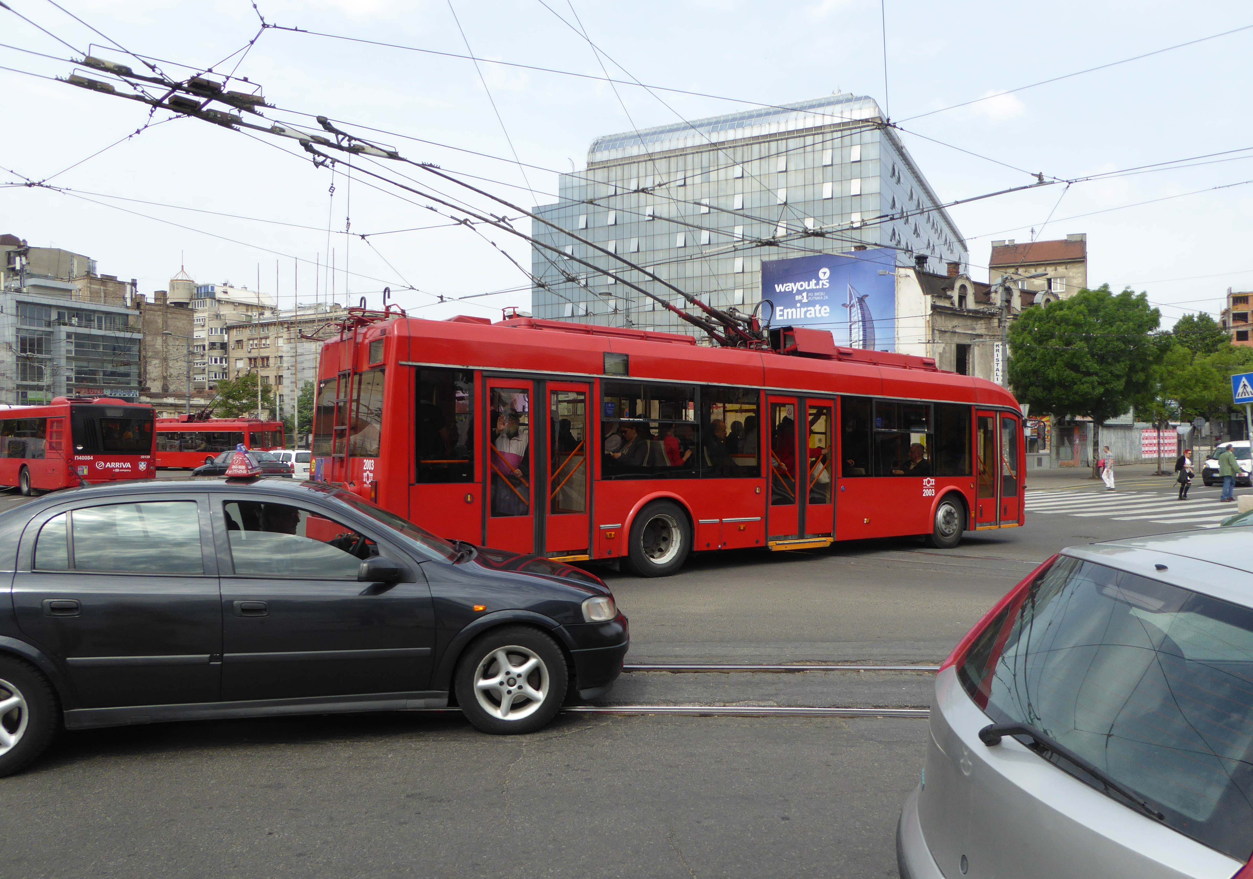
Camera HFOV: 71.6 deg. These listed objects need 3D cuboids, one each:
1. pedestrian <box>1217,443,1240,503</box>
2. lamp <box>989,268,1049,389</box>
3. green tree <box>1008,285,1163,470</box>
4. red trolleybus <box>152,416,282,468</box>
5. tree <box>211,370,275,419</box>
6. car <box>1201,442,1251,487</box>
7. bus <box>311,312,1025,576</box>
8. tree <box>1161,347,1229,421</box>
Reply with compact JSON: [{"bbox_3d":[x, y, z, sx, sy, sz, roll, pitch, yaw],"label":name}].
[{"bbox_3d":[18.000,1.020,26.000,0.550,1.750,0.520,-1,-1,42],"label":"pedestrian"},{"bbox_3d":[17.000,-2.550,37.500,0.500,9.300,2.300,1,-1,-42],"label":"lamp"},{"bbox_3d":[24.400,-3.050,46.000,7.300,10.100,7.300,0,-1,0],"label":"green tree"},{"bbox_3d":[-26.100,0.290,53.500,11.840,3.400,2.500,0,-1,29],"label":"red trolleybus"},{"bbox_3d":[-30.000,-1.700,68.000,5.000,7.000,5.000,0,-1,0],"label":"tree"},{"bbox_3d":[26.400,1.050,37.200,4.200,1.840,1.800,1,-1,-35],"label":"car"},{"bbox_3d":[1.684,0.040,13.080,11.840,3.400,2.500,1,-1,-36],"label":"bus"},{"bbox_3d":[37.000,-2.000,56.500,5.000,8.200,5.000,0,-1,0],"label":"tree"}]

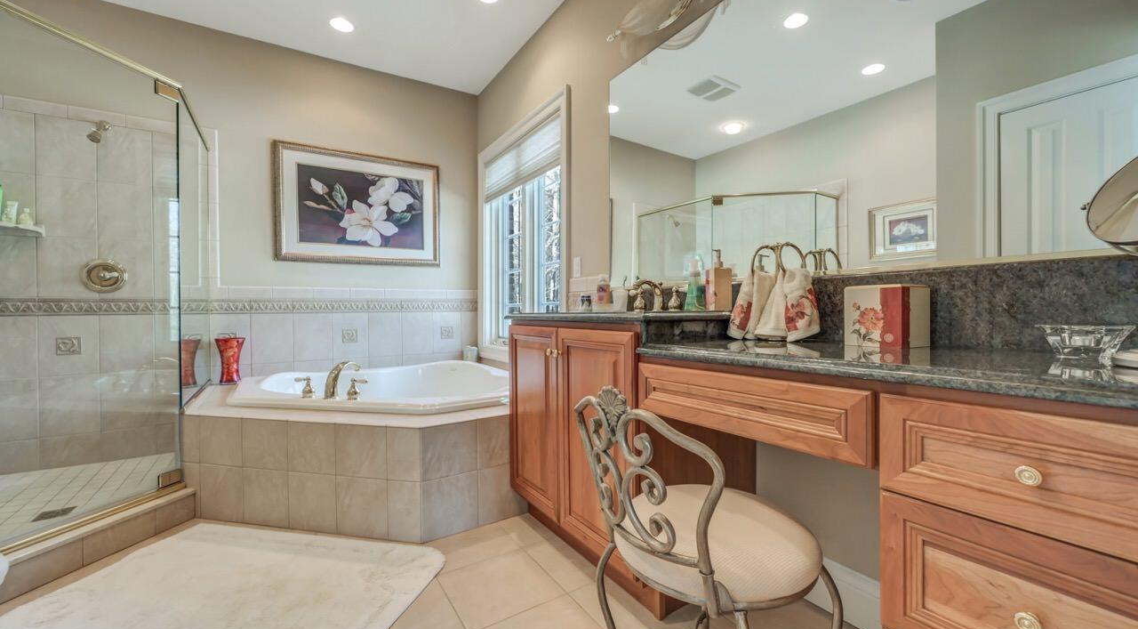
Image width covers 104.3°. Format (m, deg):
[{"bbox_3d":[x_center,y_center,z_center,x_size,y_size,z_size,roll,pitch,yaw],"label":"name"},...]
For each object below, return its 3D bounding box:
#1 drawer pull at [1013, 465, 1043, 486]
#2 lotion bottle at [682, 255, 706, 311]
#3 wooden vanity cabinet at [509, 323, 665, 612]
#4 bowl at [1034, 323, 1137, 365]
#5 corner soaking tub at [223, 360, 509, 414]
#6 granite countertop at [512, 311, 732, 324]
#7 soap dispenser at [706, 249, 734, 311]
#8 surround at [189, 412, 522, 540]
[{"bbox_3d":[0.623,0.218,0.598,0.027,0.028,0.028,-1,0,-33],"label":"drawer pull"},{"bbox_3d":[0.466,-0.113,1.636,0.065,0.208,0.080,-1,0,-33],"label":"lotion bottle"},{"bbox_3d":[0.202,0.463,1.771,0.544,0.880,0.848,-1,0,-33],"label":"wooden vanity cabinet"},{"bbox_3d":[0.933,0.053,0.802,0.116,0.062,0.116,-1,0,-33],"label":"bowl"},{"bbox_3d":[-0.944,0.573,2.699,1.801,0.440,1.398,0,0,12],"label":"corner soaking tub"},{"bbox_3d":[0.197,0.007,1.745,0.573,0.032,0.891,-1,0,-33],"label":"granite countertop"},{"bbox_3d":[0.519,-0.116,1.533,0.082,0.214,0.046,-1,0,-33],"label":"soap dispenser"},{"bbox_3d":[-0.961,0.676,2.018,1.522,0.469,0.361,0,0,12],"label":"surround"}]

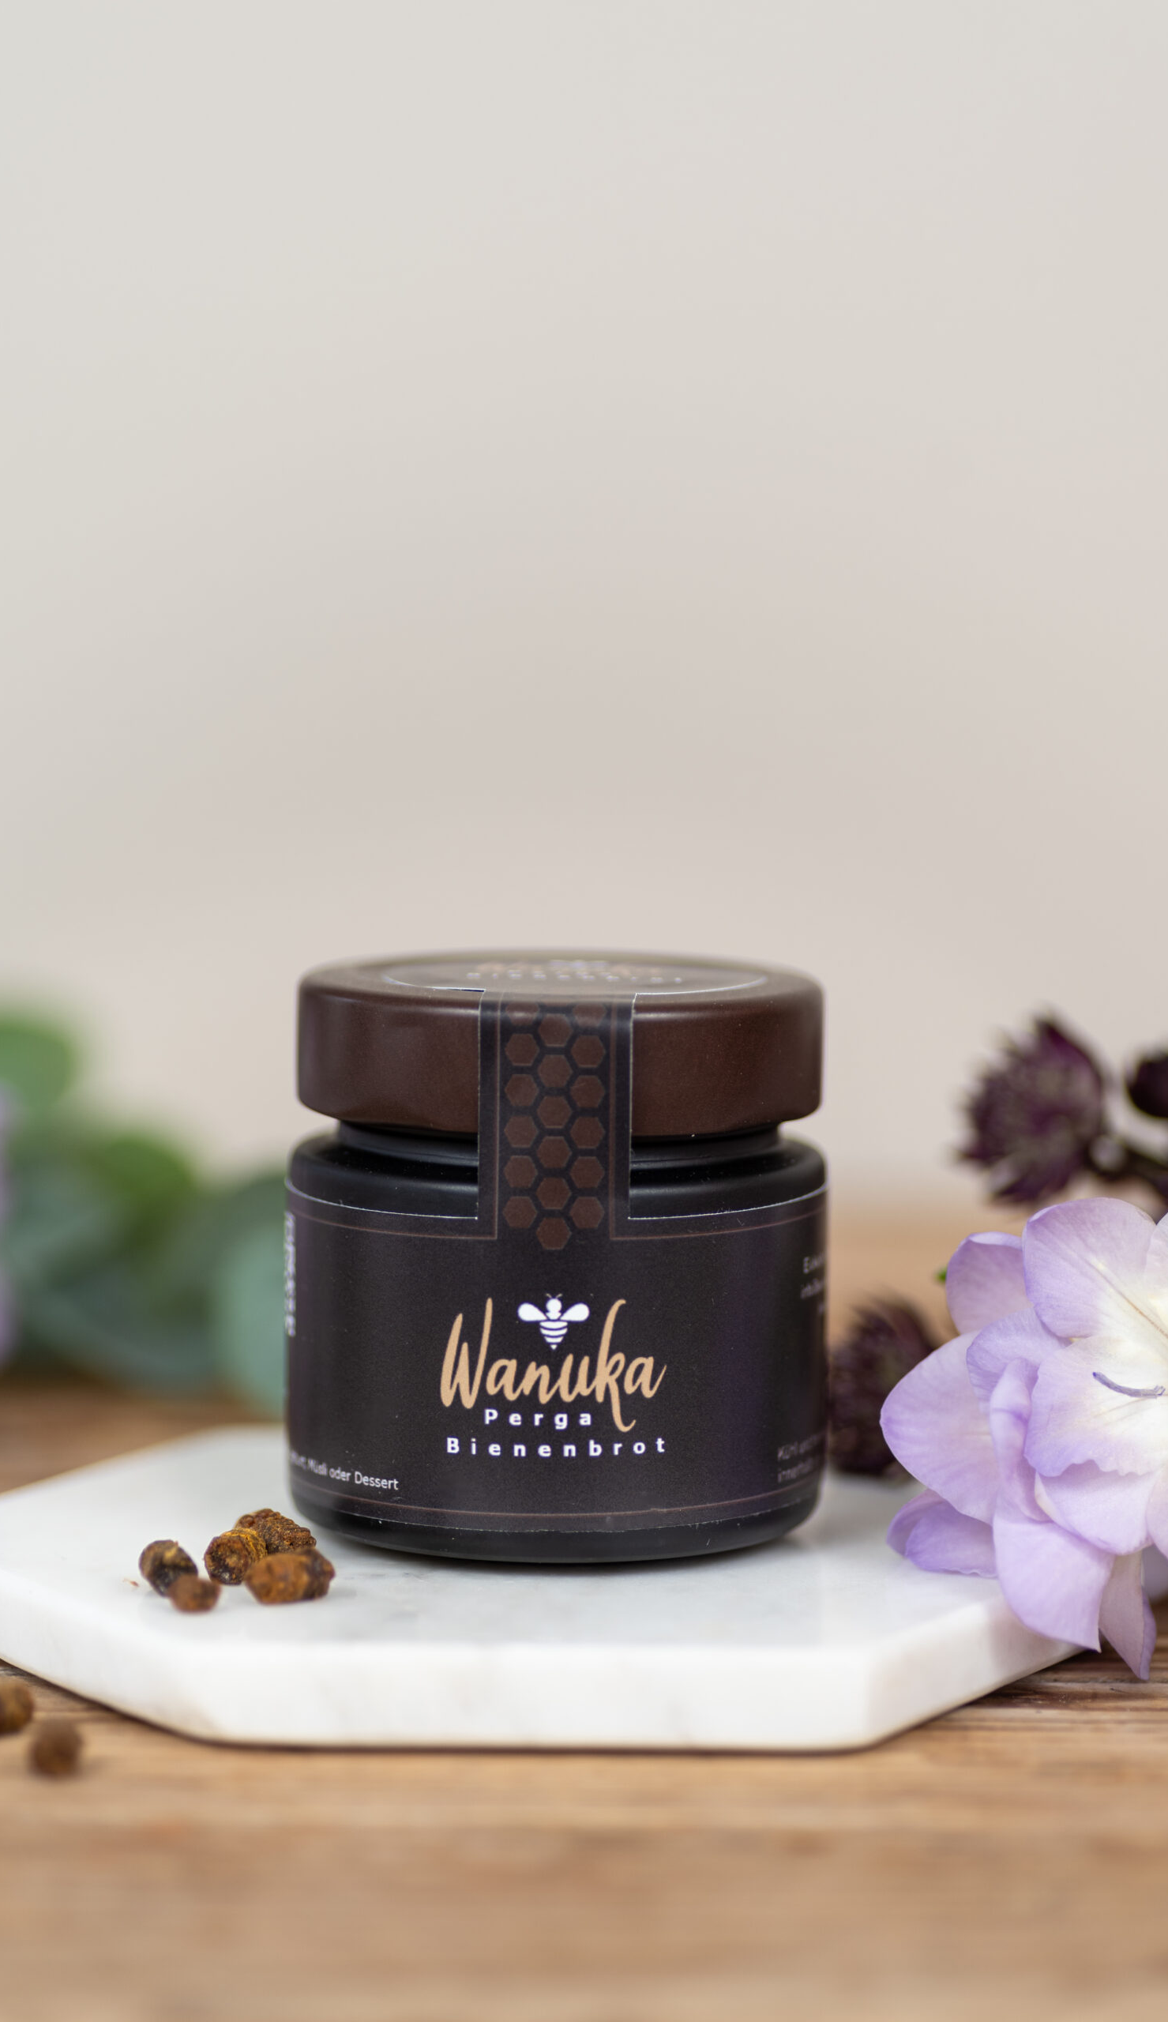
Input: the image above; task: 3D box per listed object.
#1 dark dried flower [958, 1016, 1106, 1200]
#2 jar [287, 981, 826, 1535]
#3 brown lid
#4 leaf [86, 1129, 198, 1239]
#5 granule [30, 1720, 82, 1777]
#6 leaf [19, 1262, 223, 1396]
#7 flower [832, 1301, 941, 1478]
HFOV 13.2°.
[{"bbox_3d":[0.059,0.013,0.658,0.017,0.024,0.017,5,8,37],"label":"dark dried flower"},{"bbox_3d":[-0.003,0.028,0.616,0.066,0.066,0.066,0,6,0],"label":"jar"},{"bbox_3d":[-0.003,0.003,0.613,0.064,0.015,0.064,0,6,0],"label":"brown lid"},{"bbox_3d":[-0.065,0.026,0.740,0.017,0.016,0.011,0,6,0],"label":"leaf"},{"bbox_3d":[-0.056,0.079,0.540,0.006,0.006,0.006,0,6,0],"label":"granule"},{"bbox_3d":[-0.069,0.047,0.753,0.029,0.019,0.016,0,6,0],"label":"leaf"},{"bbox_3d":[0.038,0.048,0.646,0.018,0.023,0.018,3,7,24],"label":"flower"}]

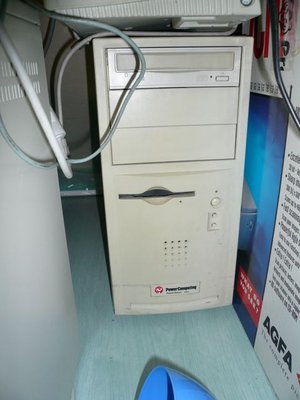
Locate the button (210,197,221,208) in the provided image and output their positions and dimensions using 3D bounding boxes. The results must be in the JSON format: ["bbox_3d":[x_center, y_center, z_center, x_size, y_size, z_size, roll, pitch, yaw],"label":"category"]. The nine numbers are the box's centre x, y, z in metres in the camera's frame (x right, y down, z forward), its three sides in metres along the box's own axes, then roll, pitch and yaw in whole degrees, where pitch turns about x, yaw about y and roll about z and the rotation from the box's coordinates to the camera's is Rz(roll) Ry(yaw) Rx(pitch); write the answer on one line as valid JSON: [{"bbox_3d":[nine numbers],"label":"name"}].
[{"bbox_3d":[0.084,0.003,0.416,0.013,0.014,0.004,-3,20,-5],"label":"button"}]

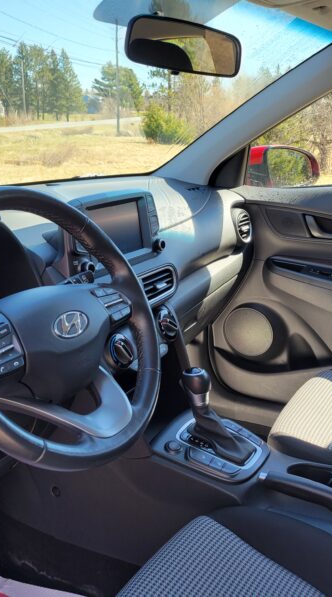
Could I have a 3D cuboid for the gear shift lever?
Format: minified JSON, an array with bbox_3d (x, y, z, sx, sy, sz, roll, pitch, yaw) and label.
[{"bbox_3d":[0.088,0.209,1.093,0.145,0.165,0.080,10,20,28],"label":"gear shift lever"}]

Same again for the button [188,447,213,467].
[{"bbox_3d":[0.063,0.286,1.078,0.045,0.011,0.023,16,23,26],"label":"button"}]

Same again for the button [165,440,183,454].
[{"bbox_3d":[0.014,0.274,1.097,0.030,0.011,0.030,5,21,-2],"label":"button"}]

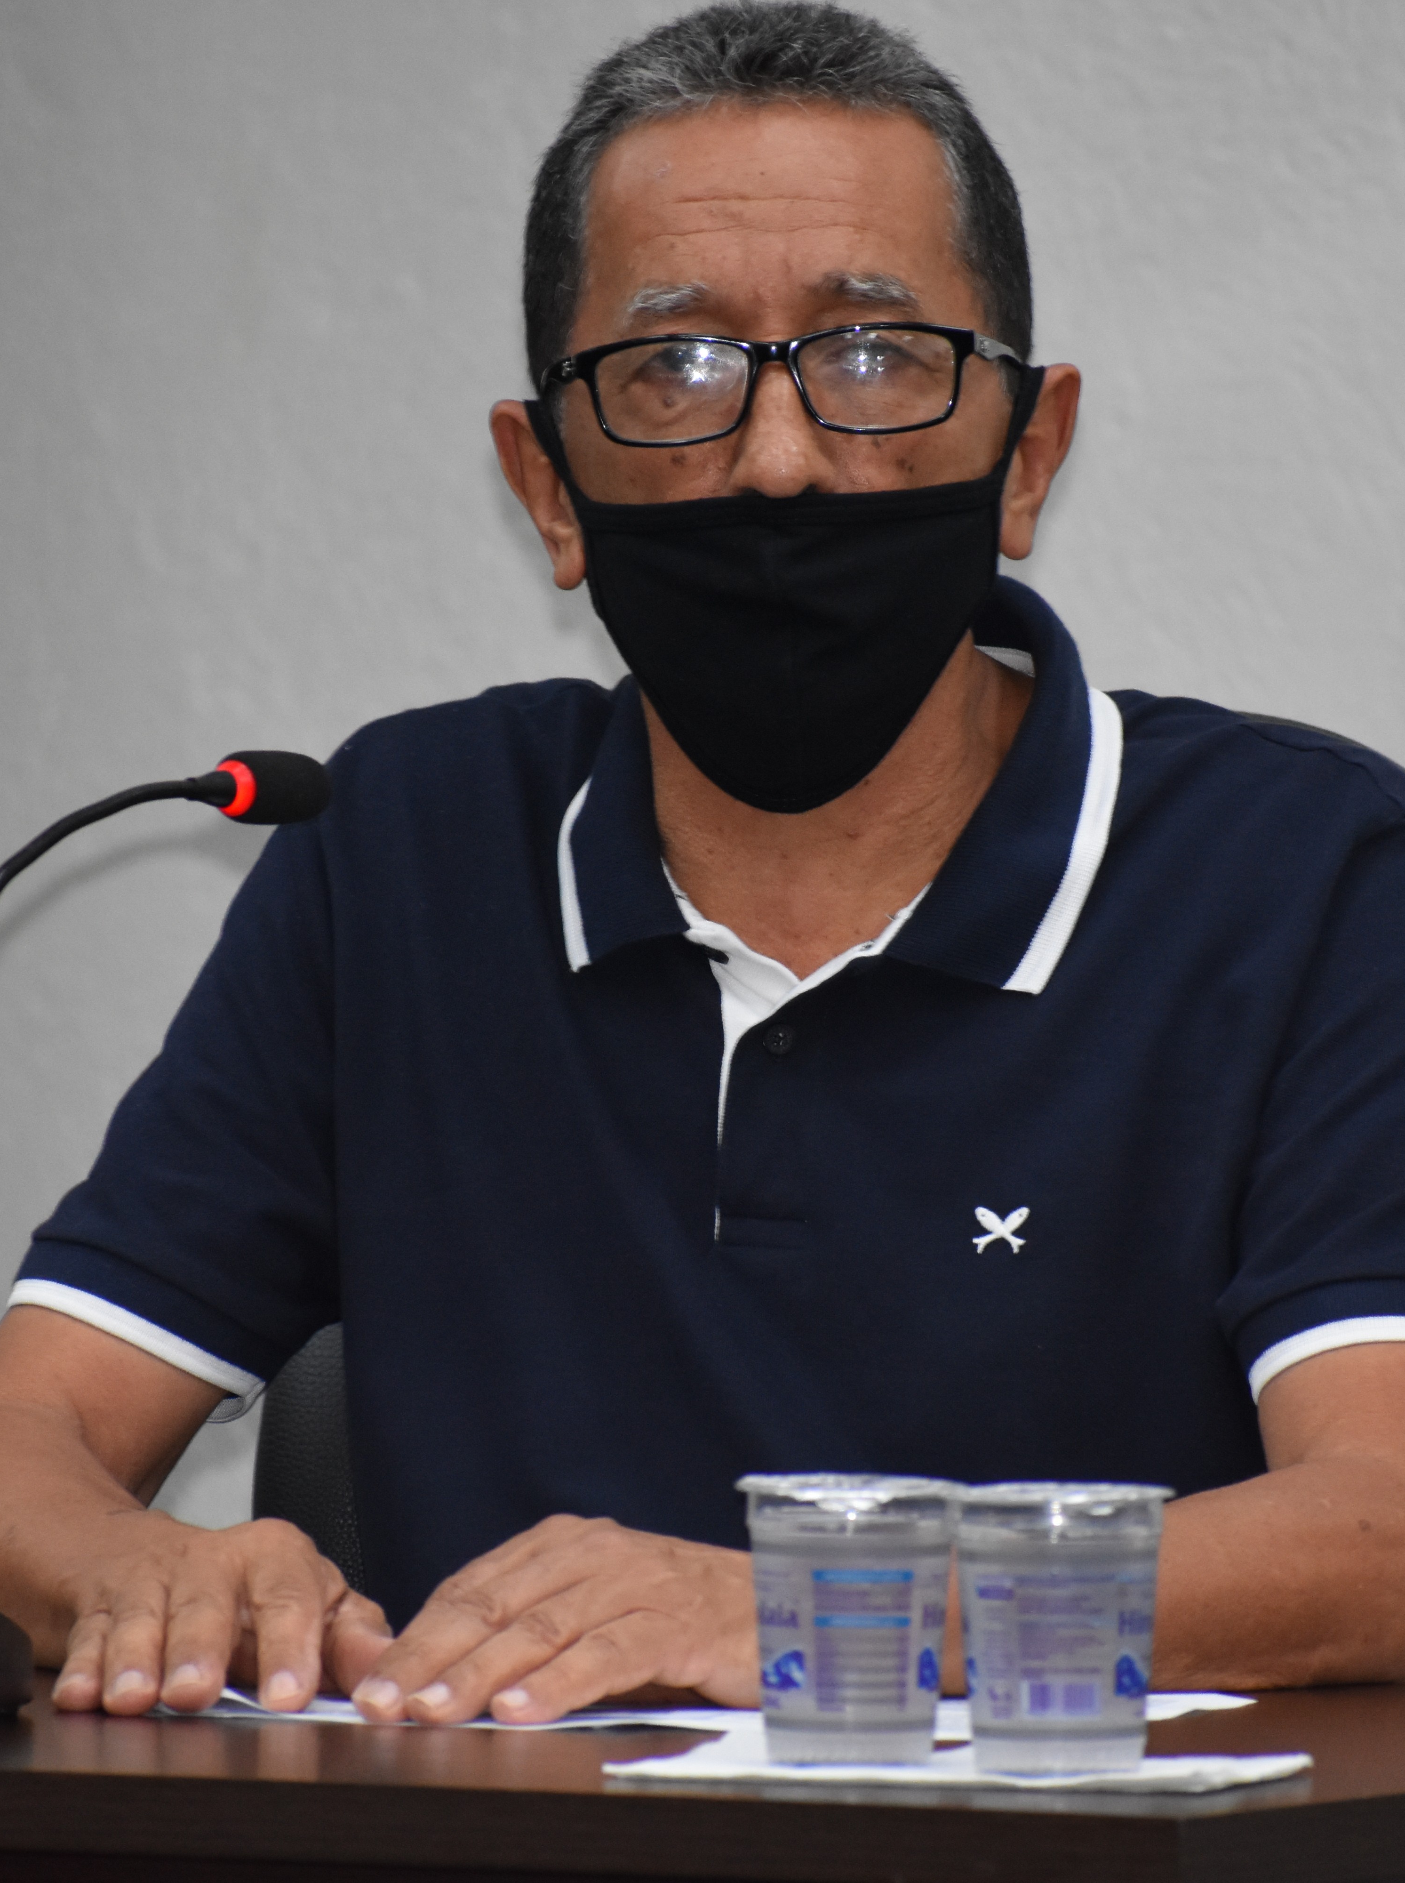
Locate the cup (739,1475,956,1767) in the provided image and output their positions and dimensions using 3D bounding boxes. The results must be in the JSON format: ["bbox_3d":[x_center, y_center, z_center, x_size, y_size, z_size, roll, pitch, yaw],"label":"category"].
[{"bbox_3d":[0.047,0.214,9.639,0.069,0.088,0.069,0,3,0],"label":"cup"}]

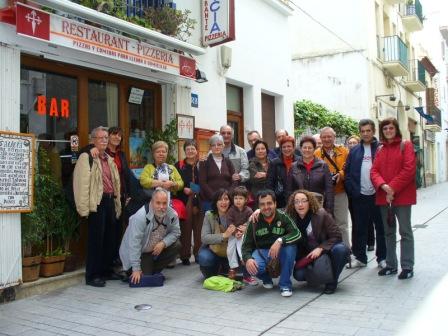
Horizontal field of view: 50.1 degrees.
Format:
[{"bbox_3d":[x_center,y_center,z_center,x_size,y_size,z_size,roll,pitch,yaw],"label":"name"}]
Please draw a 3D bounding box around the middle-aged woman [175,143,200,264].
[{"bbox_3d":[-0.445,0.435,6.000,0.440,1.560,0.340,-1,0,-6],"label":"middle-aged woman"}]

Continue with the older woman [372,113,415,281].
[{"bbox_3d":[1.787,0.308,5.050,0.500,1.660,0.380,-1,0,27],"label":"older woman"}]

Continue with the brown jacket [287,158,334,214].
[{"bbox_3d":[0.965,0.215,5.350,0.530,0.660,0.320,-1,0,9],"label":"brown jacket"}]

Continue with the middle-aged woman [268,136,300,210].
[{"bbox_3d":[0.750,0.398,5.700,0.480,1.580,0.340,-1,0,6],"label":"middle-aged woman"}]

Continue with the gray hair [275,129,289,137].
[{"bbox_3d":[0.738,-0.430,6.120,0.180,0.130,0.200,-1,0,6],"label":"gray hair"}]

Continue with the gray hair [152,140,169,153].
[{"bbox_3d":[-0.750,-0.250,5.720,0.190,0.170,0.200,-1,0,-5],"label":"gray hair"}]

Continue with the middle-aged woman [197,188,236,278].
[{"bbox_3d":[-0.097,0.721,5.140,0.470,0.960,0.580,-1,0,-17],"label":"middle-aged woman"}]

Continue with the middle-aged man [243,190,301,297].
[{"bbox_3d":[0.455,0.700,4.700,0.520,0.960,0.740,-1,0,3],"label":"middle-aged man"}]

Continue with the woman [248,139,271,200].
[{"bbox_3d":[0.470,0.425,6.000,0.460,1.530,0.340,-1,0,-15],"label":"woman"}]

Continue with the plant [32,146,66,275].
[{"bbox_3d":[-1.847,0.453,5.070,0.350,1.350,0.350,-1,0,31],"label":"plant"}]

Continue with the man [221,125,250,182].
[{"bbox_3d":[0.109,0.318,6.120,0.540,1.740,0.370,-1,0,10],"label":"man"}]

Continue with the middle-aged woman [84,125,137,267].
[{"bbox_3d":[-1.228,0.358,5.320,0.560,1.610,0.420,-1,0,-18],"label":"middle-aged woman"}]

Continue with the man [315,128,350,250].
[{"bbox_3d":[1.393,0.309,6.150,0.530,1.680,0.370,-1,0,10],"label":"man"}]

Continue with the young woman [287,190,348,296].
[{"bbox_3d":[0.922,0.700,4.720,0.540,0.970,0.620,-1,0,25],"label":"young woman"}]

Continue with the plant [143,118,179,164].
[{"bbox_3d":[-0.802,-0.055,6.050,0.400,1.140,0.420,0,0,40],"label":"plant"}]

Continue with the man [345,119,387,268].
[{"bbox_3d":[1.657,0.290,5.570,0.540,1.700,0.380,-1,0,18],"label":"man"}]

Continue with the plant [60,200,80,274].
[{"bbox_3d":[-1.689,0.730,5.270,0.250,0.790,0.250,-1,0,31],"label":"plant"}]

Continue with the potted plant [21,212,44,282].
[{"bbox_3d":[-1.930,0.735,4.770,0.290,0.780,0.310,-1,0,32],"label":"potted plant"}]

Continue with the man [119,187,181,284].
[{"bbox_3d":[-0.809,0.712,5.200,0.650,1.020,0.720,-1,0,-12],"label":"man"}]

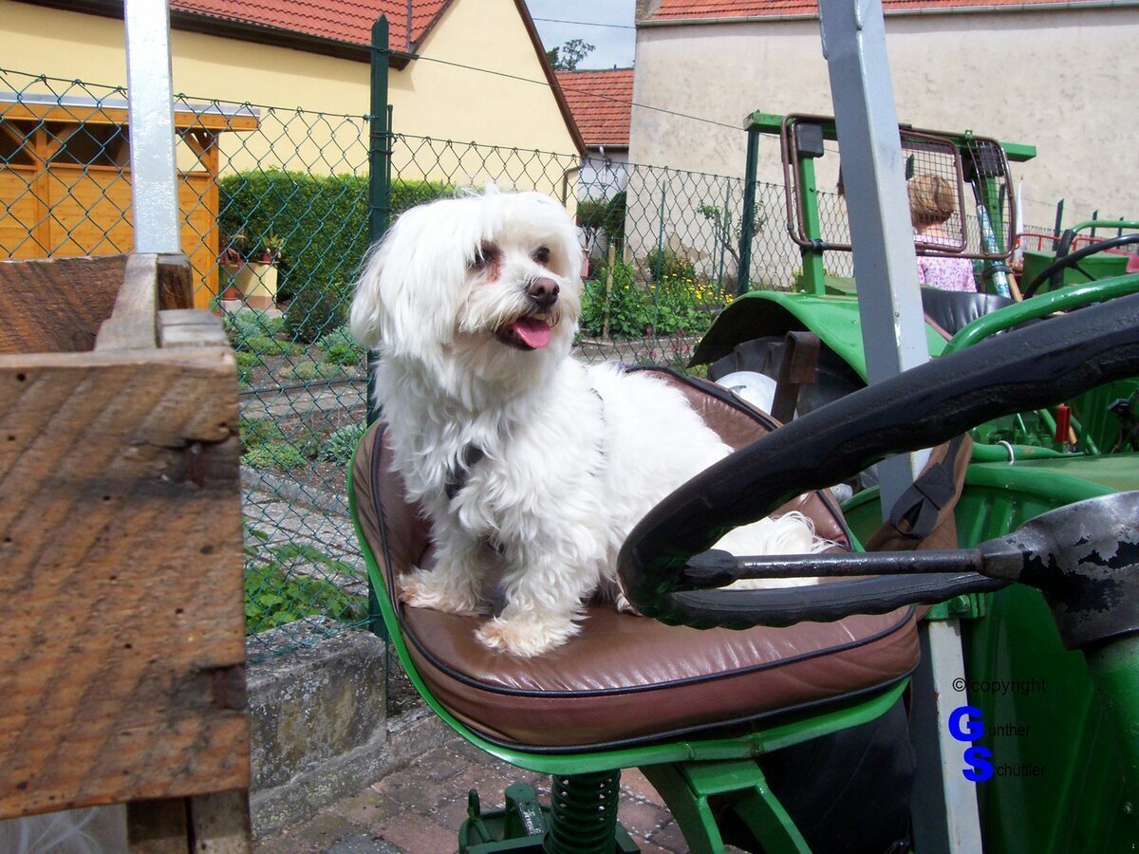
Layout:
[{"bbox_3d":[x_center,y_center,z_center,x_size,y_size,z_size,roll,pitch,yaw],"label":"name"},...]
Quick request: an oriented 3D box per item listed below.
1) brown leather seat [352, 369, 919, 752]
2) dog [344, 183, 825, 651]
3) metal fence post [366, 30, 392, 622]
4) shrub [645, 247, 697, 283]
[{"bbox_3d":[0.064,0.086,1.062,0.480,0.260,0.410,-2,11,-25],"label":"brown leather seat"},{"bbox_3d":[0.026,-0.026,1.051,0.395,0.378,0.230,-4,12,-32],"label":"dog"},{"bbox_3d":[-0.466,-0.204,2.743,0.045,1.546,0.045,10,13,39],"label":"metal fence post"},{"bbox_3d":[1.642,-2.543,18.000,0.850,0.780,0.800,2,10,0],"label":"shrub"}]

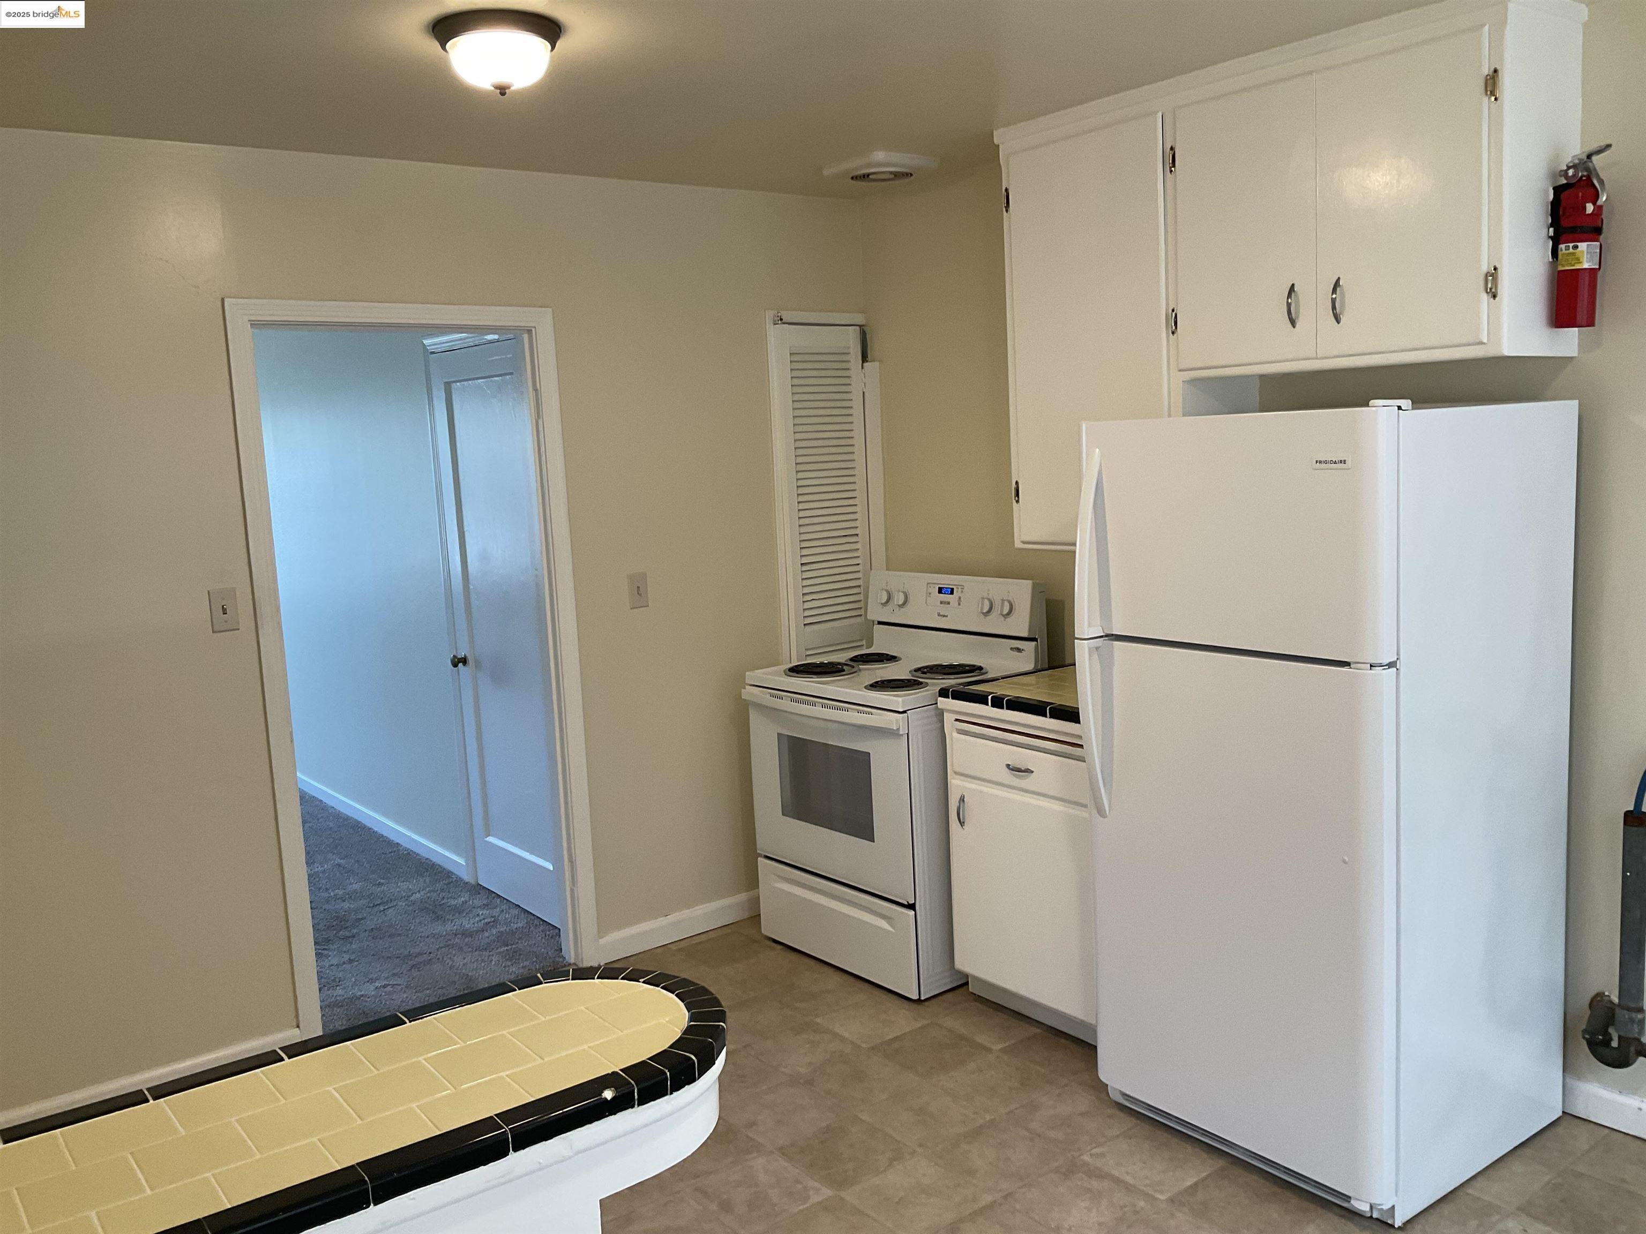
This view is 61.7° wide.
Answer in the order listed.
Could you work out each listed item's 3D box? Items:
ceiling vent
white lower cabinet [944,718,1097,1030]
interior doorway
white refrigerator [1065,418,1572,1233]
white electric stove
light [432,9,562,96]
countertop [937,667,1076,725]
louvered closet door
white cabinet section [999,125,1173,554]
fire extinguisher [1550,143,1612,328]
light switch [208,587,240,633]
[{"bbox_3d":[0.184,-1.389,4.320,0.325,0.044,0.325,-8,9,-37],"label":"ceiling vent"},{"bbox_3d":[0.798,0.665,3.930,0.640,0.904,0.602,-8,9,-37],"label":"white lower cabinet"},{"bbox_3d":[-1.184,0.142,4.102,0.951,2.093,0.131,-8,9,-37],"label":"interior doorway"},{"bbox_3d":[1.126,0.364,3.157,0.799,1.661,0.738,-8,9,-37],"label":"white refrigerator"},{"bbox_3d":[0.228,0.489,4.373,0.684,1.199,0.771,-8,9,-37],"label":"white electric stove"},{"bbox_3d":[-0.647,-1.109,2.759,0.258,0.128,0.258,-8,9,-37],"label":"light"},{"bbox_3d":[0.767,0.204,3.870,0.654,0.034,0.610,-8,9,-37],"label":"countertop"},{"bbox_3d":[0.030,-0.011,4.978,0.385,2.042,0.036,-8,9,-37],"label":"louvered closet door"},{"bbox_3d":[0.844,-0.750,3.810,0.341,1.112,0.588,-8,9,-37],"label":"white cabinet section"},{"bbox_3d":[1.584,-0.792,2.888,0.095,0.364,0.130,-8,9,-37],"label":"fire extinguisher"},{"bbox_3d":[-1.611,-0.017,3.711,0.071,0.116,0.018,-8,9,-37],"label":"light switch"}]

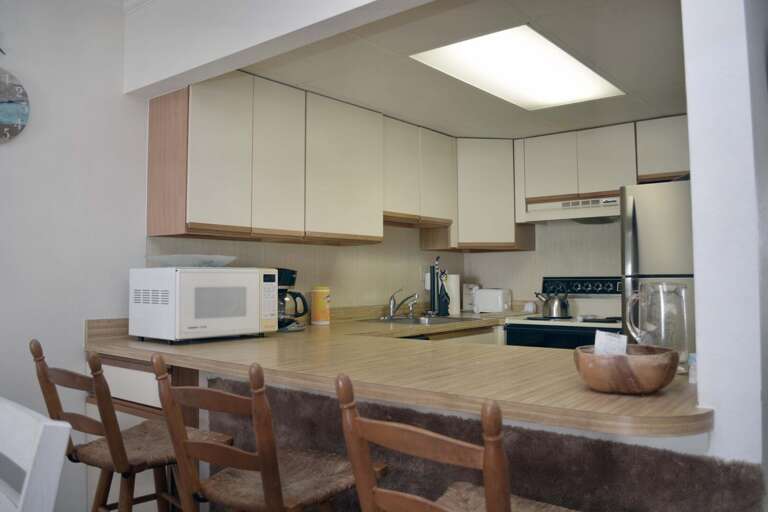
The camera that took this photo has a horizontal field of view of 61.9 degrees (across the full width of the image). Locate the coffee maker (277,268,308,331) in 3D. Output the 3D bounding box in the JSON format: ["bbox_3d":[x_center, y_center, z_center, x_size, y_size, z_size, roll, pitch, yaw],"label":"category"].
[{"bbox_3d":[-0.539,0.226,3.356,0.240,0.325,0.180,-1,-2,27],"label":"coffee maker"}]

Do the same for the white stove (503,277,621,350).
[{"bbox_3d":[1.263,0.733,4.094,0.760,1.190,0.660,-1,-2,39],"label":"white stove"}]

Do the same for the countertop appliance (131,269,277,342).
[{"bbox_3d":[-0.762,0.206,2.741,0.355,0.290,0.506,-2,-3,40],"label":"countertop appliance"}]

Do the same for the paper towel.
[{"bbox_3d":[0.490,0.280,4.501,0.105,0.286,0.105,0,-2,0],"label":"paper towel"}]

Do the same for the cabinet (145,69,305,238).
[{"bbox_3d":[-0.732,-0.461,3.079,0.312,0.762,0.689,-2,-3,40],"label":"cabinet"}]

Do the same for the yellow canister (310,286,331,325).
[{"bbox_3d":[-0.354,0.282,3.616,0.100,0.205,0.100,-2,-3,40],"label":"yellow canister"}]

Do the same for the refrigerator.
[{"bbox_3d":[1.813,0.454,3.518,0.750,1.672,0.730,-2,-3,40],"label":"refrigerator"}]

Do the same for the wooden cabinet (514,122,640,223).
[{"bbox_3d":[1.331,-0.530,4.322,0.800,0.577,0.316,-1,-2,39],"label":"wooden cabinet"}]

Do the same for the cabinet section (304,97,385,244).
[{"bbox_3d":[-0.324,-0.455,3.640,0.310,0.770,0.633,-1,-2,39],"label":"cabinet section"}]

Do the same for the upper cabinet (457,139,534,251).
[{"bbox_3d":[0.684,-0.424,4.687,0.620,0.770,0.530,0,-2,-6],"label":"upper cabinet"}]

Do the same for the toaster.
[{"bbox_3d":[0.804,0.339,4.728,0.250,0.180,0.150,-1,-2,39],"label":"toaster"}]

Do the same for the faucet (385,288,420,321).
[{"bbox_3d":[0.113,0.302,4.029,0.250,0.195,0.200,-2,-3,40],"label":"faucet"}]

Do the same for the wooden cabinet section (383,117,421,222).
[{"bbox_3d":[-0.004,-0.510,3.956,0.312,0.599,0.367,-2,-3,40],"label":"wooden cabinet section"}]

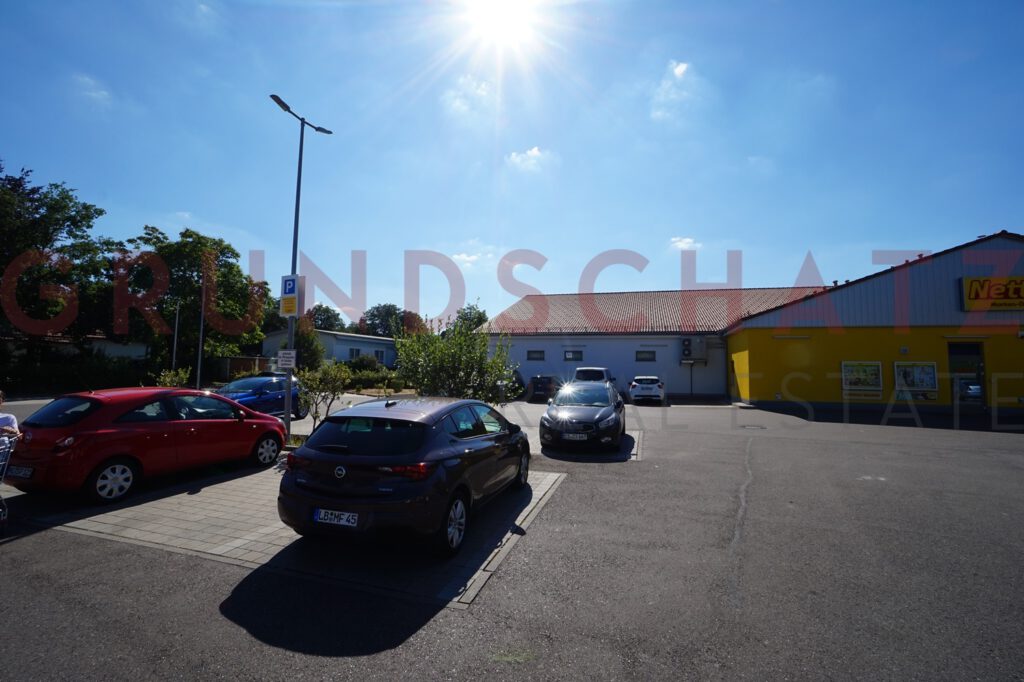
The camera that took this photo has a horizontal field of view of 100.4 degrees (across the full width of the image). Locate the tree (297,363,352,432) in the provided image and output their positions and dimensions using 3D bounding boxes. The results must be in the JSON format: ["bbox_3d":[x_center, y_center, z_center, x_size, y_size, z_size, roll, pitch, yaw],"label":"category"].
[{"bbox_3d":[-4.537,1.526,10.320,1.300,1.980,1.250,2,-4,-23],"label":"tree"}]

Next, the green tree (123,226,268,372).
[{"bbox_3d":[-22.769,-2.232,30.197,8.800,11.699,8.800,4,-5,-37],"label":"green tree"}]

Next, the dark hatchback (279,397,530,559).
[{"bbox_3d":[-0.999,1.550,5.981,1.840,1.485,4.370,0,-4,17],"label":"dark hatchback"}]

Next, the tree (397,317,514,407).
[{"bbox_3d":[-1.284,0.998,9.453,2.650,3.011,2.500,1,-4,-8],"label":"tree"}]

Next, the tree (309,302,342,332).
[{"bbox_3d":[-28.715,0.052,65.118,6.000,11.649,6.000,2,-4,-24],"label":"tree"}]

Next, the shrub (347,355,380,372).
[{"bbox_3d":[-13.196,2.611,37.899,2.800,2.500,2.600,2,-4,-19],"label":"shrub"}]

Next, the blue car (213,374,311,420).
[{"bbox_3d":[-8.675,1.990,14.395,1.780,1.500,4.150,0,-4,15],"label":"blue car"}]

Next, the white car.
[{"bbox_3d":[7.796,2.894,24.568,1.760,1.460,4.000,0,-4,17],"label":"white car"}]

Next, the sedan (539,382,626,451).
[{"bbox_3d":[2.126,1.956,11.697,1.800,1.480,4.450,0,-4,17],"label":"sedan"}]

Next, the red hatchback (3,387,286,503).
[{"bbox_3d":[-5.842,1.579,7.384,1.740,1.488,4.000,0,-4,17],"label":"red hatchback"}]

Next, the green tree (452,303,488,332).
[{"bbox_3d":[-5.458,0.302,55.098,5.000,10.378,5.000,1,-4,-6],"label":"green tree"}]

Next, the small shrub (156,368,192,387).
[{"bbox_3d":[-9.372,1.686,11.809,1.050,1.700,1.050,4,-5,-38],"label":"small shrub"}]

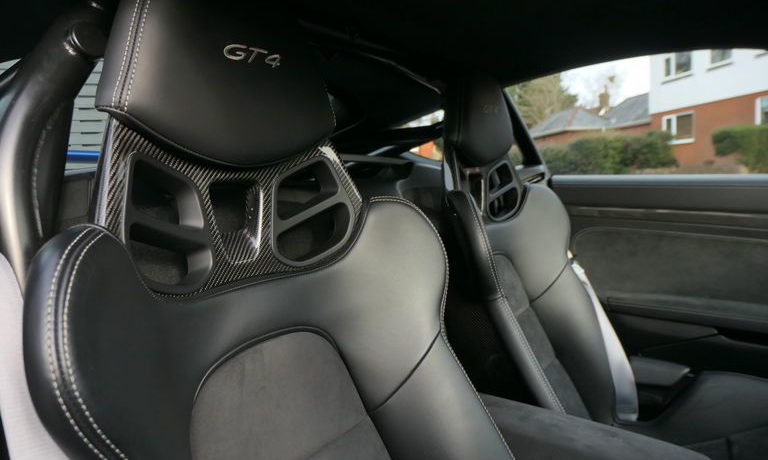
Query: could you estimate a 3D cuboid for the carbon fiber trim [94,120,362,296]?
[{"bbox_3d":[-0.178,-0.023,0.658,0.074,0.193,0.405,2,6,34],"label":"carbon fiber trim"}]

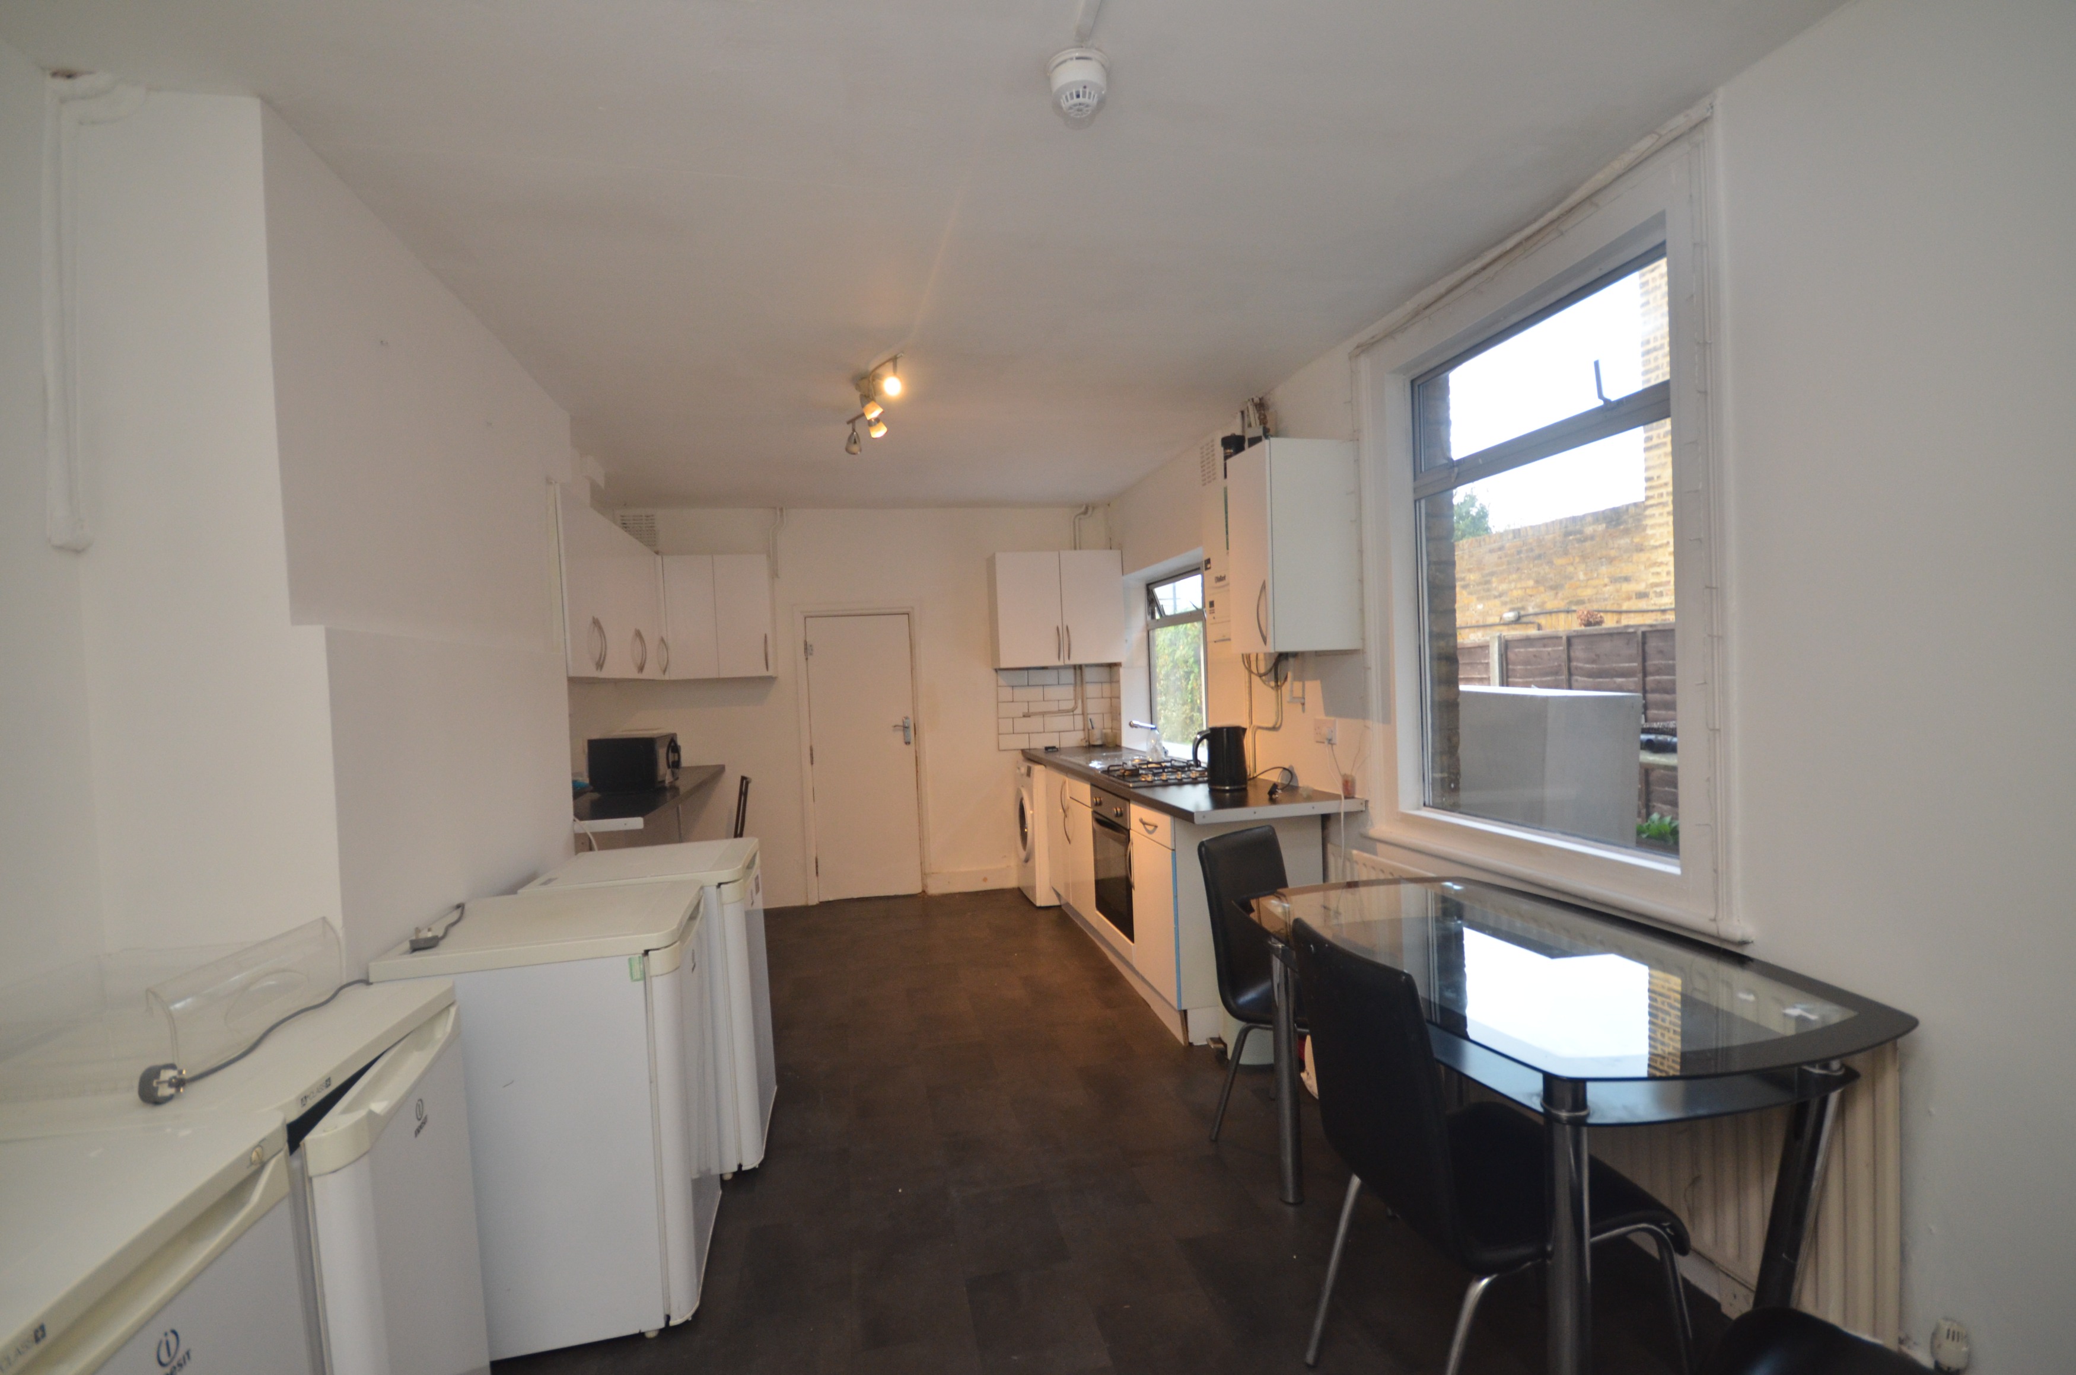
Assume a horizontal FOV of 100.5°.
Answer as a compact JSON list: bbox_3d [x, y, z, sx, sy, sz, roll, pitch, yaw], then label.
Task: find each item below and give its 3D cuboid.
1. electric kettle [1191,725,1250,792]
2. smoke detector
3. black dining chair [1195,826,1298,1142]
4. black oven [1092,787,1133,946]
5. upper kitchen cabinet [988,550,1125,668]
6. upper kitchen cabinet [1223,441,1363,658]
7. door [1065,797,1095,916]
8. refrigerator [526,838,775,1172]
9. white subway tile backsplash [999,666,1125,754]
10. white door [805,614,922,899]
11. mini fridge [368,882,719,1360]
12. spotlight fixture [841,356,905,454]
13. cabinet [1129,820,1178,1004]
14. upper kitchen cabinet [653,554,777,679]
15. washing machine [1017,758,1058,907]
[{"bbox_3d":[0.737,0.290,3.492,0.205,0.243,0.150,-3,1,-7],"label":"electric kettle"},{"bbox_3d":[0.077,-1.089,1.571,0.108,0.068,0.108,-2,1,0],"label":"smoke detector"},{"bbox_3d":[0.807,0.890,2.530,0.500,0.890,0.420,-1,1,37],"label":"black dining chair"},{"bbox_3d":[0.595,0.762,3.919,0.570,0.600,0.599,-3,1,-12],"label":"black oven"},{"bbox_3d":[0.120,-0.498,5.594,0.800,0.722,0.320,-3,1,-12],"label":"upper kitchen cabinet"},{"bbox_3d":[0.925,-0.489,3.133,0.330,0.724,0.335,-3,1,-12],"label":"upper kitchen cabinet"},{"bbox_3d":[0.234,0.869,4.401,0.025,0.581,0.470,-3,1,-12],"label":"door"},{"bbox_3d":[-1.149,0.962,2.646,0.580,0.853,0.547,-3,1,-13],"label":"refrigerator"},{"bbox_3d":[0.128,0.133,5.709,0.782,0.520,0.050,-3,1,-12],"label":"white subway tile backsplash"},{"bbox_3d":[-1.104,0.449,5.506,0.645,1.810,0.040,-3,1,-12],"label":"white door"},{"bbox_3d":[-1.113,0.969,2.070,0.580,0.854,0.549,-3,1,-15],"label":"mini fridge"},{"bbox_3d":[-0.576,-1.016,3.029,0.160,0.170,0.750,-3,1,-25],"label":"spotlight fixture"},{"bbox_3d":[0.727,0.797,3.379,0.580,0.700,0.513,-3,1,-12],"label":"cabinet"},{"bbox_3d":[-1.905,-0.413,5.161,0.600,0.722,0.320,-3,1,-12],"label":"upper kitchen cabinet"},{"bbox_3d":[0.196,0.864,5.425,0.570,0.850,0.595,-3,1,-12],"label":"washing machine"}]

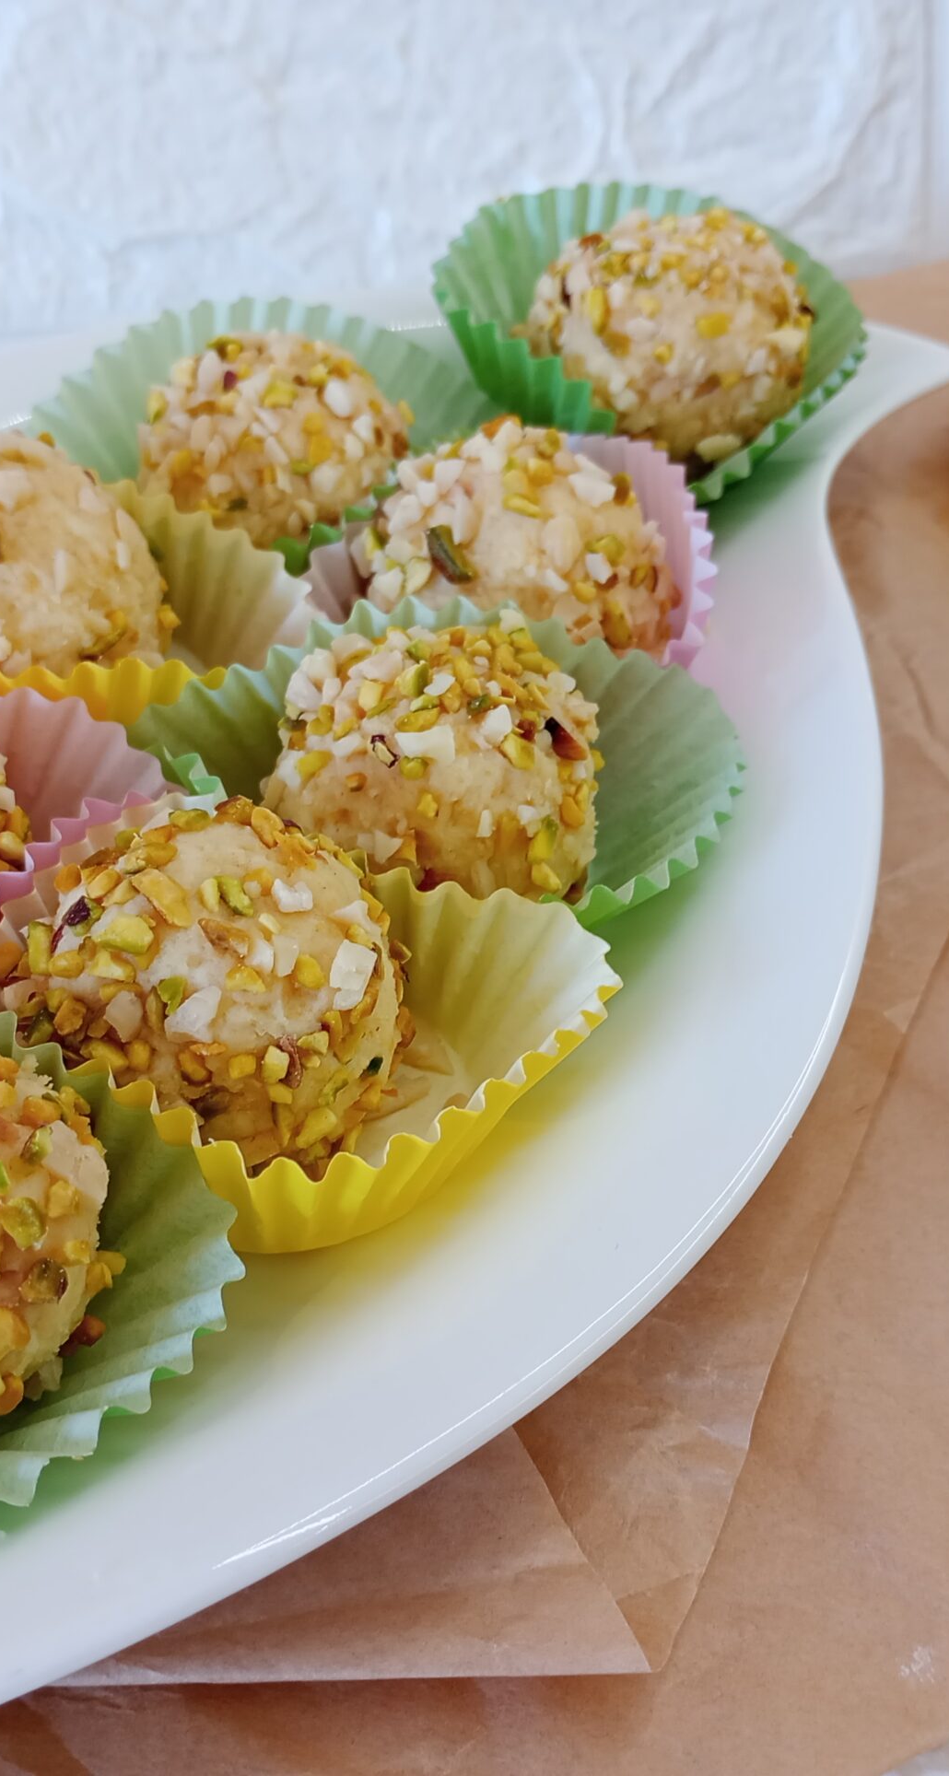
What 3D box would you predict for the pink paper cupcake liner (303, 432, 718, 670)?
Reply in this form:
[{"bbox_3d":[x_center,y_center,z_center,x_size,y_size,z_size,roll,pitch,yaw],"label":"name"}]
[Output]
[{"bbox_3d":[0.005,-0.036,0.253,0.056,0.025,0.060,-2,42,2],"label":"pink paper cupcake liner"}]

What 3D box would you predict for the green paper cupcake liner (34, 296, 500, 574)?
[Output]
[{"bbox_3d":[-0.029,-0.058,0.275,0.066,0.024,0.063,-1,47,1],"label":"green paper cupcake liner"}]

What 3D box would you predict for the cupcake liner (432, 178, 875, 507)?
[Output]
[{"bbox_3d":[0.027,-0.076,0.290,0.064,0.025,0.063,-3,57,4],"label":"cupcake liner"}]

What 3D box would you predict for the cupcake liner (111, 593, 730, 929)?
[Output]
[{"bbox_3d":[-0.004,-0.007,0.220,0.069,0.023,0.063,-2,40,2],"label":"cupcake liner"}]

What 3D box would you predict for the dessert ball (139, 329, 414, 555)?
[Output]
[{"bbox_3d":[-0.028,-0.060,0.266,0.038,0.035,0.038,-1,40,1],"label":"dessert ball"}]

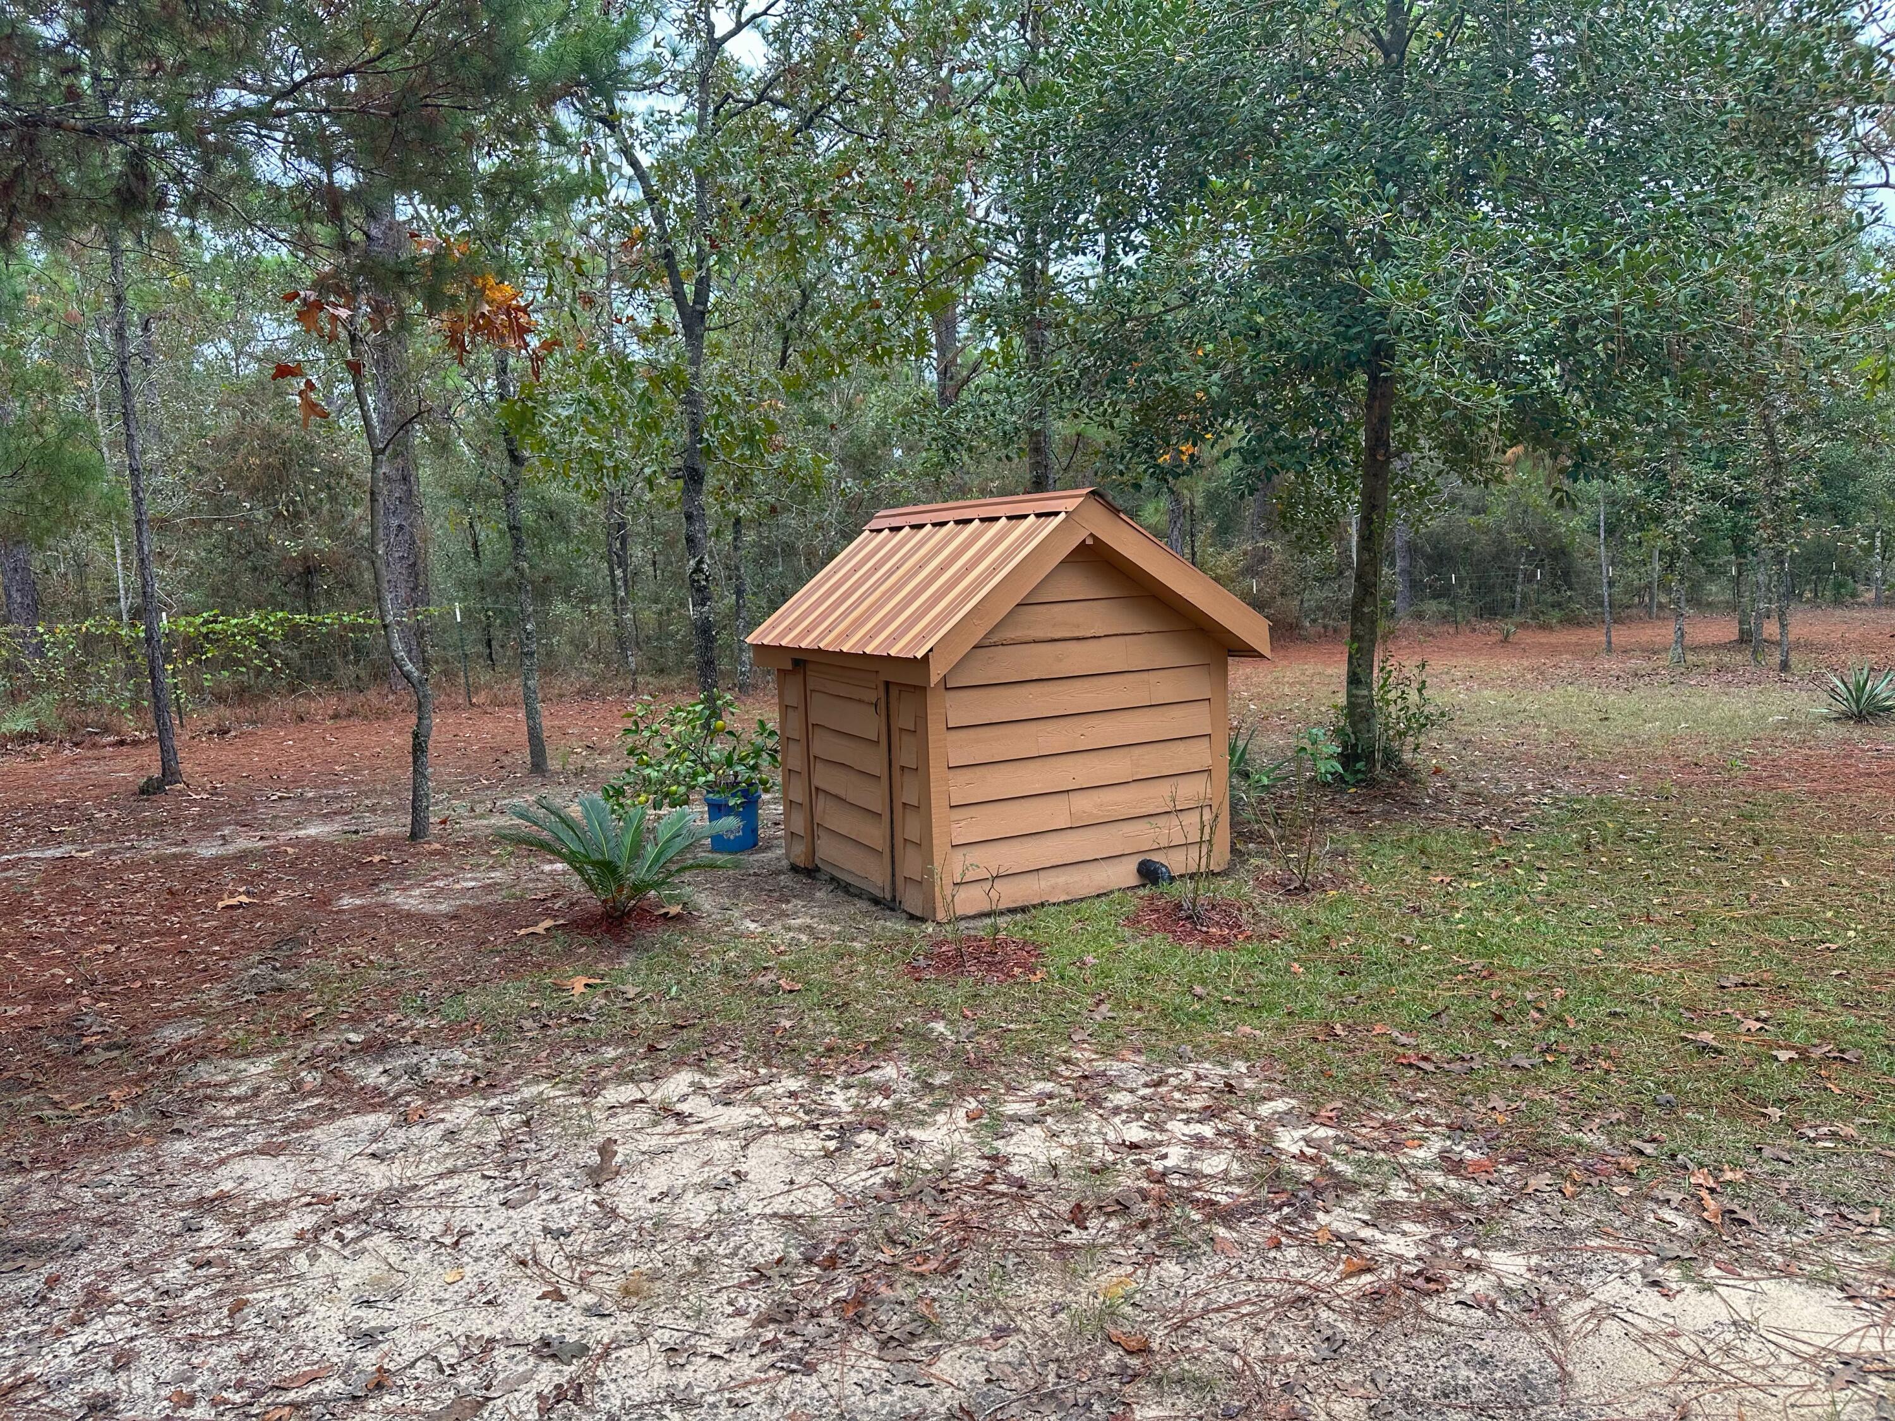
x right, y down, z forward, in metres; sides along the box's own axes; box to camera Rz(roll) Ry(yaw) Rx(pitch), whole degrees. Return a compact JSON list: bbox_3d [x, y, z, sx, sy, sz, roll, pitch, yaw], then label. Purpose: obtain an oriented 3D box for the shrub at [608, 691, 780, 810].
[{"bbox_3d":[-1.373,0.209,7.061,0.920,0.640,0.780,-3,6,-9],"label":"shrub"}]

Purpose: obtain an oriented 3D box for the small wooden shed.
[{"bbox_3d":[0.234,-0.125,6.438,1.789,1.772,1.922,-6,7,-30],"label":"small wooden shed"}]

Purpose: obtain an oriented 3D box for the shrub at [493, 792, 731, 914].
[{"bbox_3d":[-1.444,0.643,5.794,1.020,0.520,0.920,-4,6,-15],"label":"shrub"}]

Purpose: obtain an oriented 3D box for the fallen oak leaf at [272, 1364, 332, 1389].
[{"bbox_3d":[-1.184,1.226,2.409,0.105,0.018,0.045,-7,7,-37],"label":"fallen oak leaf"}]

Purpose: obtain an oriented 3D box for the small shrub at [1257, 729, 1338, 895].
[{"bbox_3d":[1.562,0.433,5.827,0.360,0.700,0.360,-1,6,15],"label":"small shrub"}]

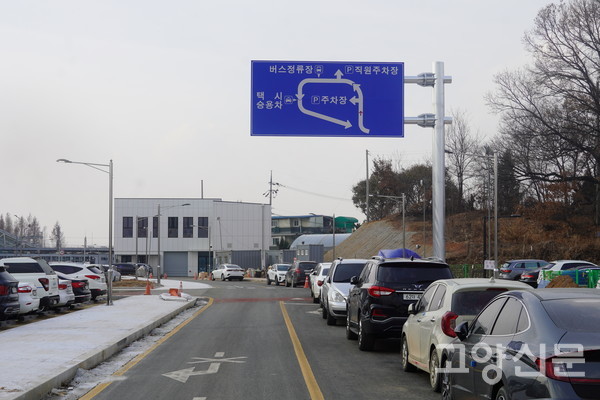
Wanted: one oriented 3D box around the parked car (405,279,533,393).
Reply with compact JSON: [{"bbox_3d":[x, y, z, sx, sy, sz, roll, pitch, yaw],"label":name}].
[{"bbox_3d":[2.511,1.917,14.339,1.595,1.485,3.595,0,-4,-3],"label":"parked car"}]

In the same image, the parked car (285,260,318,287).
[{"bbox_3d":[0.210,4.911,63.818,1.880,1.690,4.700,1,-4,-9],"label":"parked car"}]

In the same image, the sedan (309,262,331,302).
[{"bbox_3d":[1.270,3.484,40.461,1.620,1.540,3.680,0,-4,-4],"label":"sedan"}]

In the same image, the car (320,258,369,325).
[{"bbox_3d":[1.700,2.653,27.988,1.920,1.770,4.750,0,-4,-2],"label":"car"}]

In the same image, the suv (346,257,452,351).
[{"bbox_3d":[2.103,2.137,20.532,1.940,1.820,4.850,0,-4,-2],"label":"suv"}]

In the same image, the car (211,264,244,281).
[{"bbox_3d":[-6.200,6.248,83.172,1.800,1.440,4.620,1,-4,-22],"label":"car"}]

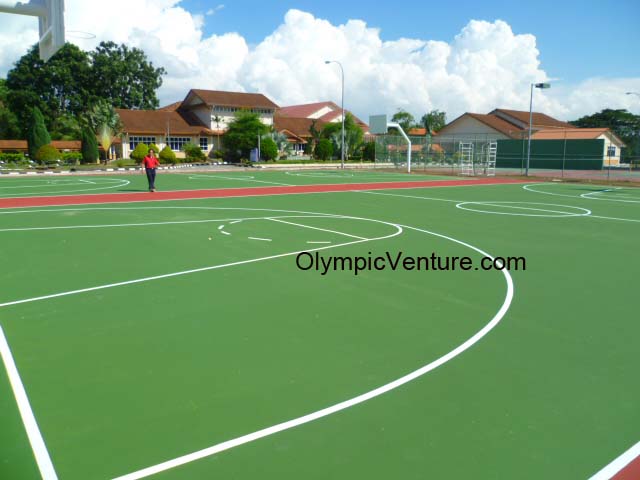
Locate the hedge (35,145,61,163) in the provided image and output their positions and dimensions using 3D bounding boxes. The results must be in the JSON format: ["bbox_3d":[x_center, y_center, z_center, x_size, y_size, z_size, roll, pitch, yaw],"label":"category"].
[{"bbox_3d":[-24.671,-7.808,47.000,2.246,1.610,2.246,0,9,0],"label":"hedge"}]

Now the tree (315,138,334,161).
[{"bbox_3d":[0.531,-10.643,61.080,2.180,2.620,2.180,1,10,0],"label":"tree"}]

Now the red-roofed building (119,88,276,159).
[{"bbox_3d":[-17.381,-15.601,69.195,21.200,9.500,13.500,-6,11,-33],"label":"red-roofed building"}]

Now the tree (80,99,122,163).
[{"bbox_3d":[-19.363,-9.564,46.088,3.560,5.540,3.200,-3,10,-22],"label":"tree"}]

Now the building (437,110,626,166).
[{"bbox_3d":[31.983,-15.370,75.937,17.000,8.400,22.000,-6,12,-36],"label":"building"}]

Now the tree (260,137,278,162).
[{"bbox_3d":[-5.189,-9.346,53.197,1.850,2.530,1.850,0,10,-6],"label":"tree"}]

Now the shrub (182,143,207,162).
[{"bbox_3d":[-13.575,-9.438,56.000,2.518,2.184,2.518,0,9,0],"label":"shrub"}]

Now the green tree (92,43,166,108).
[{"bbox_3d":[-28.005,-20.328,75.728,11.410,16.330,11.410,1,10,0],"label":"green tree"}]

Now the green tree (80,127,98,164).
[{"bbox_3d":[-24.108,-9.925,54.147,1.880,3.810,1.880,1,10,0],"label":"green tree"}]

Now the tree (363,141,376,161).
[{"bbox_3d":[5.370,-9.679,56.162,1.520,2.190,1.520,2,10,5],"label":"tree"}]

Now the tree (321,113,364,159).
[{"bbox_3d":[2.686,-12.364,61.801,5.370,5.560,5.370,1,10,0],"label":"tree"}]

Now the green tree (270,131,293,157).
[{"bbox_3d":[-4.685,-11.561,63.000,2.597,3.356,2.597,0,9,0],"label":"green tree"}]

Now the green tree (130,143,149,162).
[{"bbox_3d":[-18.254,-8.772,52.500,1.771,1.998,1.771,0,9,0],"label":"green tree"}]

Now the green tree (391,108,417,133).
[{"bbox_3d":[12.961,-16.423,80.366,4.350,7.760,4.350,1,10,0],"label":"green tree"}]

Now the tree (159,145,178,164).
[{"bbox_3d":[-15.734,-8.810,53.500,1.754,1.985,1.754,0,9,0],"label":"tree"}]

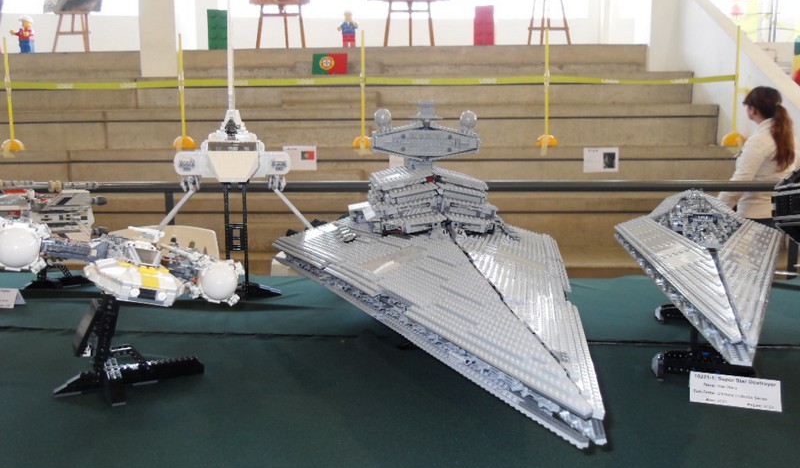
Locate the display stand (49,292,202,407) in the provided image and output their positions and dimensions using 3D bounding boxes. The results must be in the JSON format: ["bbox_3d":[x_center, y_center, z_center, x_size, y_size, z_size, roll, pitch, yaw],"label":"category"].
[{"bbox_3d":[-0.372,0.145,0.895,0.192,0.126,0.155,-4,8,-27],"label":"display stand"}]

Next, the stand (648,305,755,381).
[{"bbox_3d":[0.495,0.150,1.075,0.130,0.075,0.410,3,7,22],"label":"stand"}]

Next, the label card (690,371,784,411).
[{"bbox_3d":[0.428,0.200,0.829,0.105,0.033,0.032,2,7,18],"label":"label card"}]

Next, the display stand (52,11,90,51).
[{"bbox_3d":[-4.366,-2.678,8.600,0.480,0.520,0.420,-1,7,-7],"label":"display stand"}]

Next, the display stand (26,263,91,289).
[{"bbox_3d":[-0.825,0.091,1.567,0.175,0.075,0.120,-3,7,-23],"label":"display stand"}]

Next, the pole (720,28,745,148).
[{"bbox_3d":[3.097,-1.358,6.000,0.220,1.140,0.220,1,7,5],"label":"pole"}]

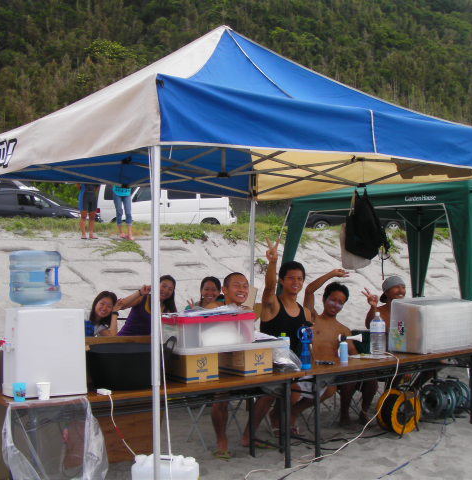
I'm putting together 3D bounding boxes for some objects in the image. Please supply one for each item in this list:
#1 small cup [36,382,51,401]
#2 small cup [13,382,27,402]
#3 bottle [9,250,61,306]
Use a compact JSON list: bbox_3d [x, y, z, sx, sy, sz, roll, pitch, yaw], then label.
[{"bbox_3d":[-0.966,0.763,3.537,0.073,0.086,0.073,0,-1,0],"label":"small cup"},{"bbox_3d":[-1.100,0.777,3.590,0.072,0.087,0.072,0,0,0],"label":"small cup"},{"bbox_3d":[-1.100,0.212,3.840,0.275,0.320,0.275,0,0,-26],"label":"bottle"}]

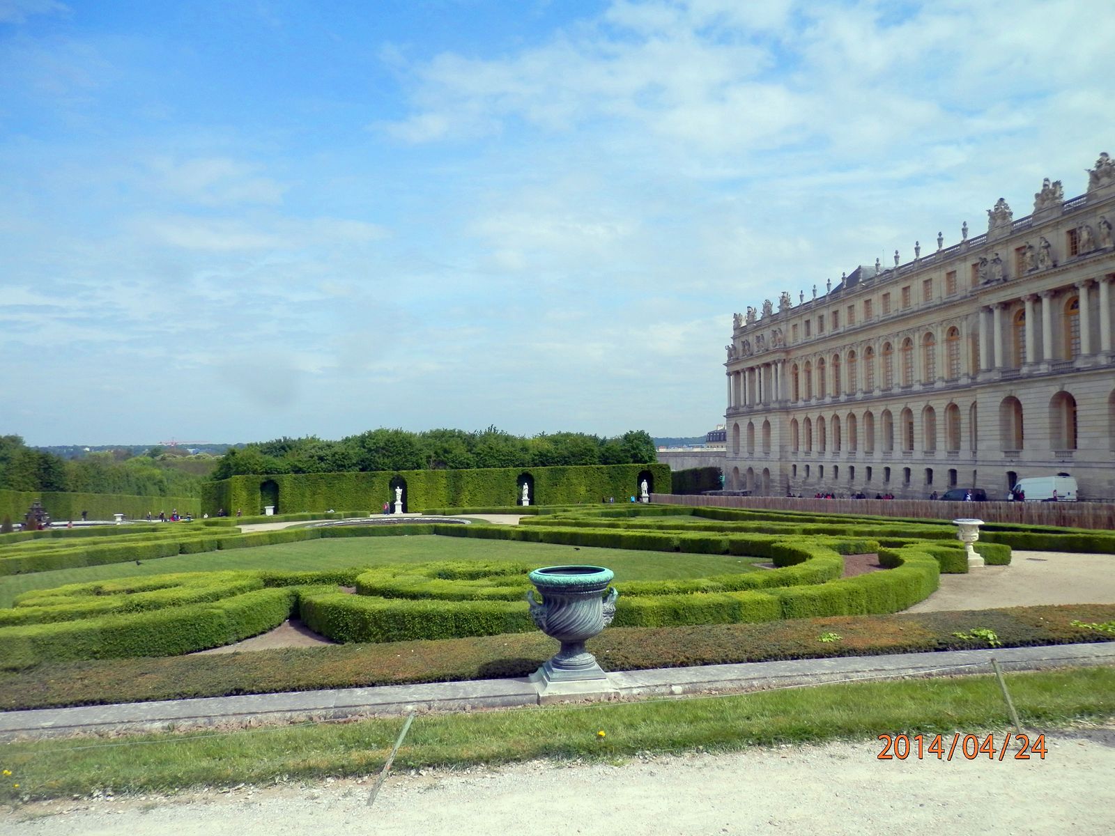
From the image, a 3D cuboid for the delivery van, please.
[{"bbox_3d":[40.074,6.165,66.761,2.050,2.500,5.450,0,-5,-9],"label":"delivery van"}]

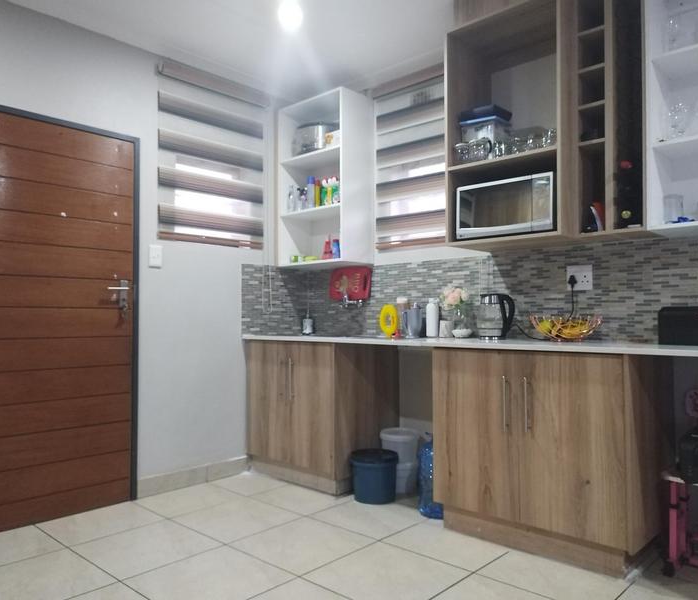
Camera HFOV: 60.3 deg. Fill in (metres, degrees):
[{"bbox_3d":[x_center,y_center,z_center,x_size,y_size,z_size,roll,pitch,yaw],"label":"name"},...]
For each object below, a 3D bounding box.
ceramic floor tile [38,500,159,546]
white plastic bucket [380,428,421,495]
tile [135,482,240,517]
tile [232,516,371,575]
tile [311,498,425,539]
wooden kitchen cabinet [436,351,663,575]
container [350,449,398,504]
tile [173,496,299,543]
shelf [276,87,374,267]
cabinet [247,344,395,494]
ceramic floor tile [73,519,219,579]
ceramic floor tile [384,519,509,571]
[{"bbox_3d":[-1.256,1.133,3.051,0.430,0.010,0.500,-1,-1,43],"label":"ceramic floor tile"},{"bbox_3d":[0.301,0.956,3.565,0.237,0.338,0.237,0,-1,0],"label":"white plastic bucket"},{"bbox_3d":[-0.912,1.136,3.414,0.425,0.010,0.500,-1,-1,43],"label":"tile"},{"bbox_3d":[-0.210,1.120,2.757,0.500,0.010,0.500,-1,-1,43],"label":"tile"},{"bbox_3d":[0.132,1.124,3.122,0.500,0.010,0.500,-1,-1,43],"label":"tile"},{"bbox_3d":[0.954,0.670,2.874,0.900,0.877,0.605,-1,-1,43],"label":"wooden kitchen cabinet"},{"bbox_3d":[0.149,0.999,3.405,0.275,0.250,0.275,0,-1,0],"label":"container"},{"bbox_3d":[-0.575,1.128,3.098,0.500,0.010,0.500,-1,-1,43],"label":"tile"},{"bbox_3d":[-0.158,-0.788,4.124,0.613,1.107,0.312,-1,-1,43],"label":"shelf"},{"bbox_3d":[-0.172,0.697,3.928,0.820,0.875,0.605,-1,-1,43],"label":"cabinet"},{"bbox_3d":[-0.916,1.125,2.733,0.500,0.010,0.500,-1,-1,43],"label":"ceramic floor tile"},{"bbox_3d":[0.497,1.115,2.781,0.500,0.010,0.500,-1,-1,43],"label":"ceramic floor tile"}]

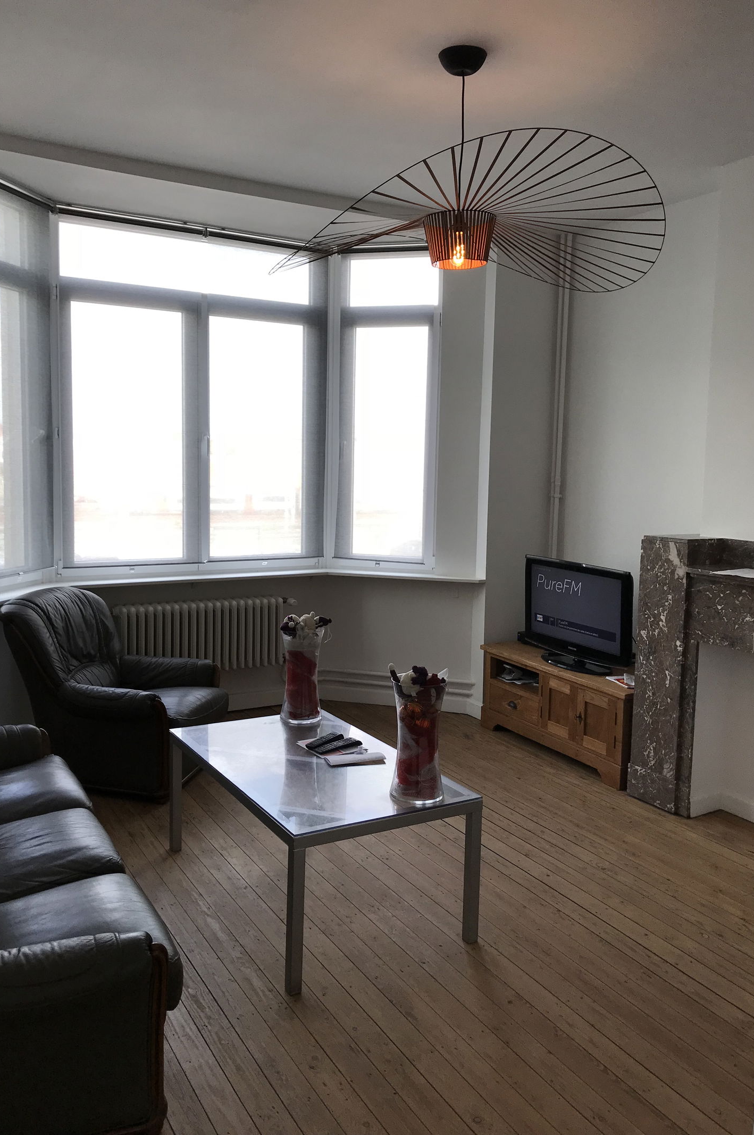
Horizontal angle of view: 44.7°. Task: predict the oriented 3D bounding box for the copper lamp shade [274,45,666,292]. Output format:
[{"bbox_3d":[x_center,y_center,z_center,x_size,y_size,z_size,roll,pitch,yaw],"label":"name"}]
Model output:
[{"bbox_3d":[0.288,-1.385,3.201,1.380,0.765,1.380,-2,8,-29],"label":"copper lamp shade"}]

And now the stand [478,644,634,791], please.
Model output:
[{"bbox_3d":[1.087,0.777,5.066,0.480,0.470,1.230,-2,8,-29],"label":"stand"}]

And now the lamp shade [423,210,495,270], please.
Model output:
[{"bbox_3d":[0.290,-1.145,3.228,0.256,0.155,0.256,1,7,0],"label":"lamp shade"}]

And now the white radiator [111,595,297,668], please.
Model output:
[{"bbox_3d":[-1.035,0.397,5.447,1.030,0.430,0.165,-2,8,-29],"label":"white radiator"}]

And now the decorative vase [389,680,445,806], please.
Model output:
[{"bbox_3d":[0.134,0.549,2.937,0.180,0.377,0.180,1,7,0],"label":"decorative vase"}]

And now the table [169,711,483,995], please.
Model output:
[{"bbox_3d":[-0.246,0.935,3.323,0.673,0.495,1.175,-2,8,-29],"label":"table"}]

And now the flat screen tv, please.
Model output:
[{"bbox_3d":[1.072,0.257,5.043,0.240,0.562,0.815,-2,8,-29],"label":"flat screen tv"}]

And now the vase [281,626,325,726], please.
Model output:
[{"bbox_3d":[-0.312,0.439,3.803,0.180,0.379,0.180,1,7,0],"label":"vase"}]

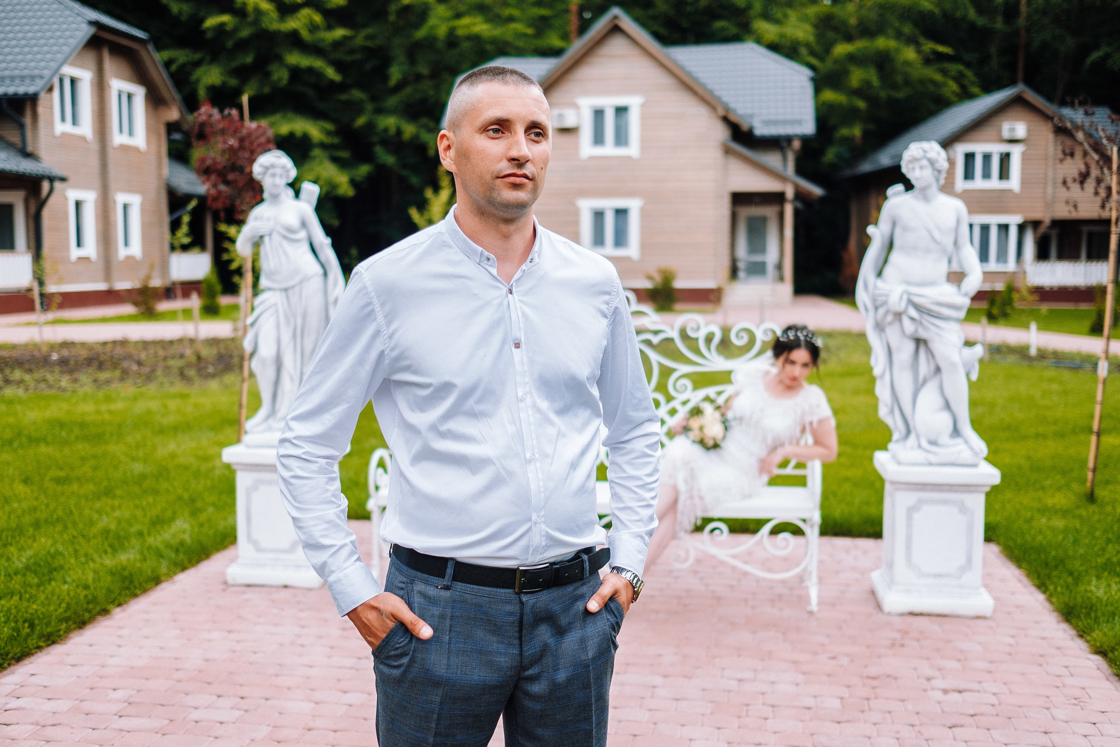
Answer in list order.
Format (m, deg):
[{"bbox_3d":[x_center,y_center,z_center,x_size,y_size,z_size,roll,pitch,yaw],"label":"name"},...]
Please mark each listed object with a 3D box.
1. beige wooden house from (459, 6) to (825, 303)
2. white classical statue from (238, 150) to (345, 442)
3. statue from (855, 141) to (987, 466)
[{"bbox_3d":[2.303,-6.447,34.803,11.660,8.180,9.720,1,6,12],"label":"beige wooden house"},{"bbox_3d":[-1.262,-0.357,5.131,0.480,1.370,0.390,1,6,6],"label":"white classical statue"},{"bbox_3d":[1.565,-0.312,4.723,0.560,1.370,0.410,1,6,13],"label":"statue"}]

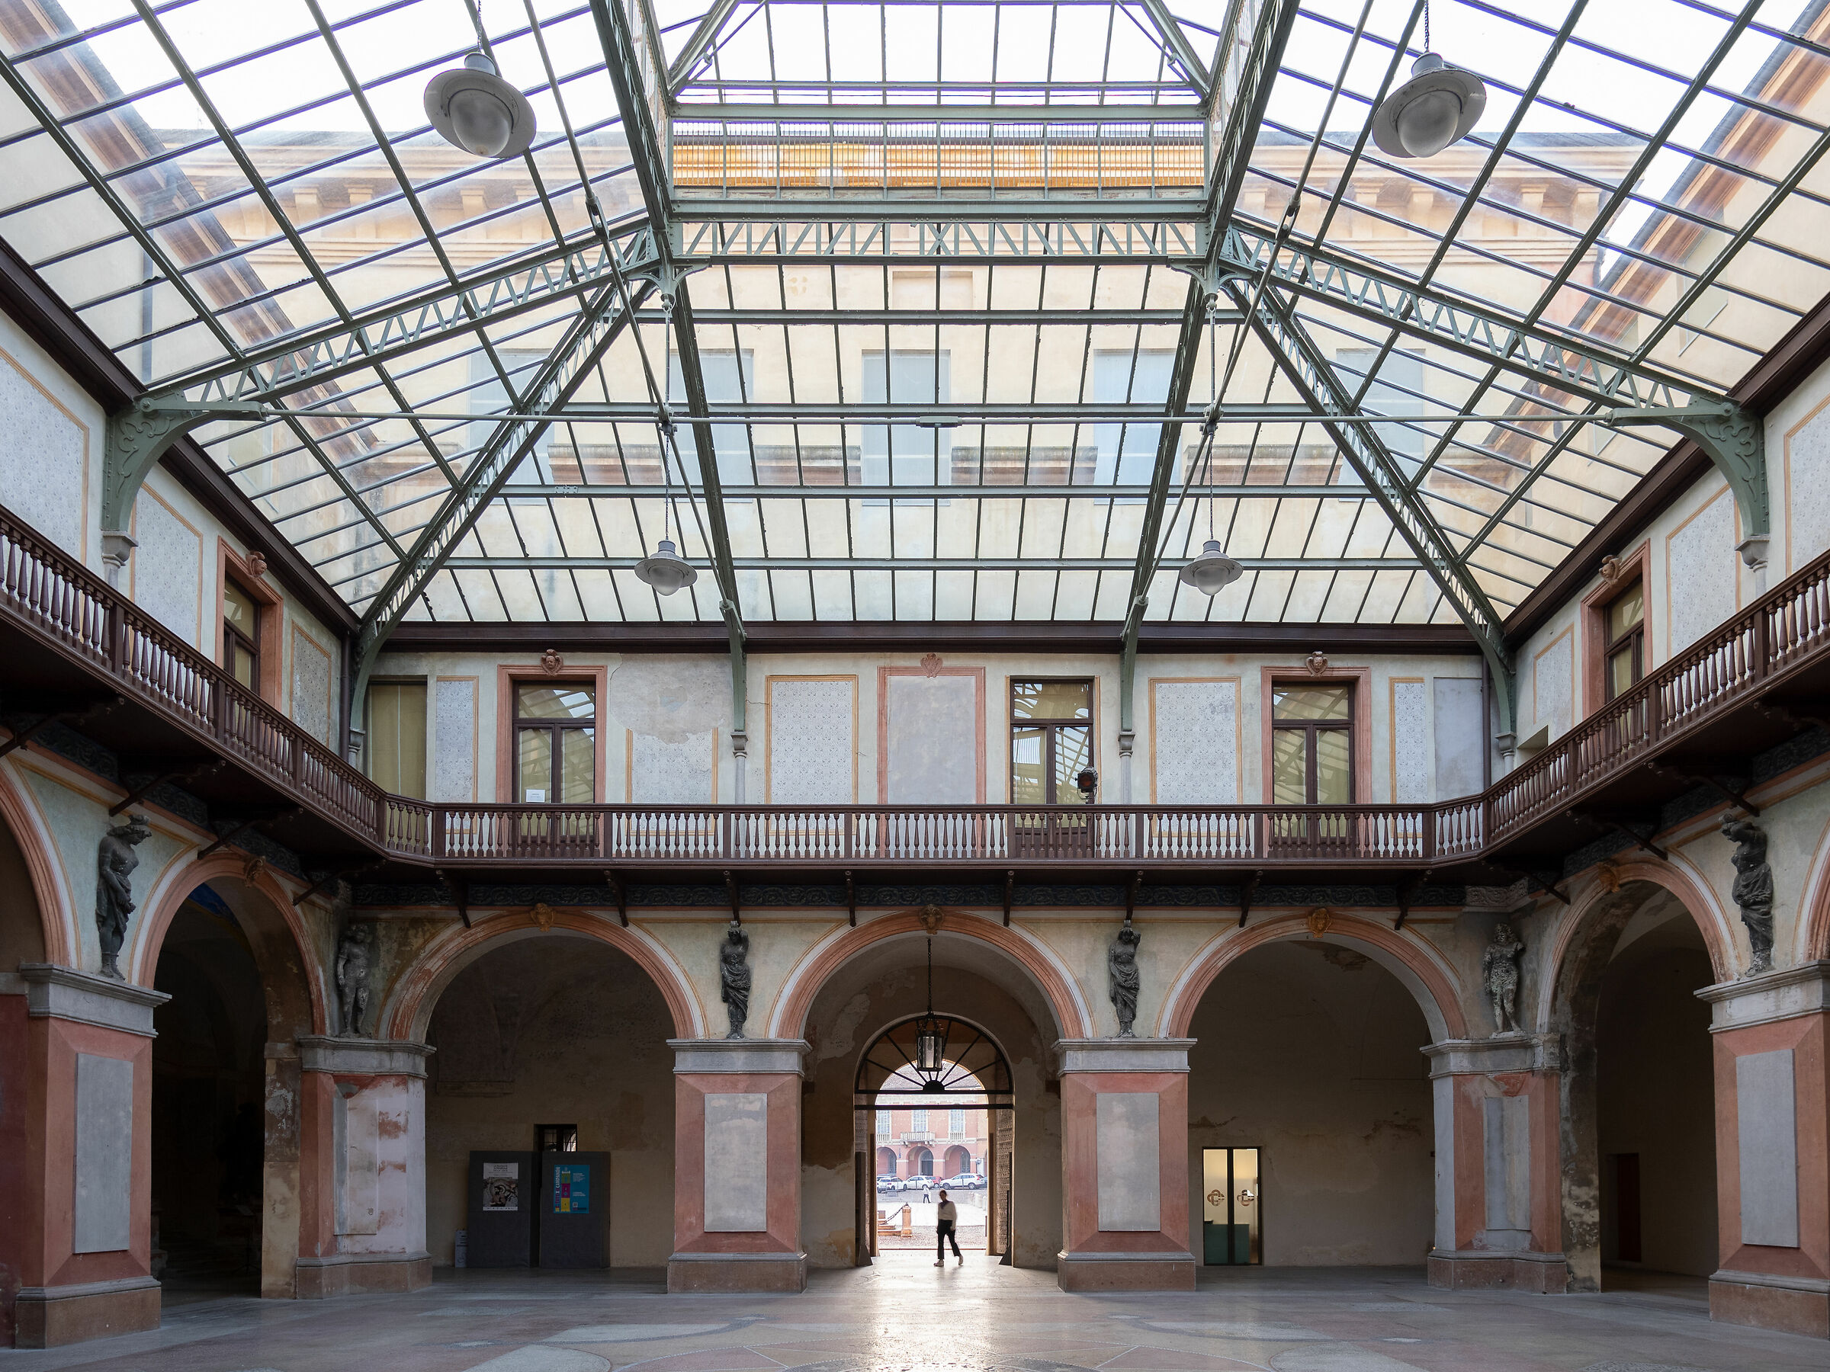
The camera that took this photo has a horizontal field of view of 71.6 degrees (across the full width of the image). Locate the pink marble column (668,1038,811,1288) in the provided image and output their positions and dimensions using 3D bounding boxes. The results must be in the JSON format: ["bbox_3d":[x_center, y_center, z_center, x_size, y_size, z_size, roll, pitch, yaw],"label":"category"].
[{"bbox_3d":[-2.950,7.970,21.400,2.300,4.150,1.200,0,-3,0],"label":"pink marble column"}]

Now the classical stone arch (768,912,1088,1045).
[{"bbox_3d":[0.230,4.655,20.400,5.100,2.150,0.600,0,-8,0],"label":"classical stone arch"}]

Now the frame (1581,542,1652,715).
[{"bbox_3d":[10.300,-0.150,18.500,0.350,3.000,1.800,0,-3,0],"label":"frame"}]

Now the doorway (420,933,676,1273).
[{"bbox_3d":[-5.907,6.769,20.400,4.100,5.450,0.650,0,-8,0],"label":"doorway"}]

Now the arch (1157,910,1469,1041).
[{"bbox_3d":[6.402,4.655,20.400,4.950,2.100,0.600,0,-8,0],"label":"arch"}]

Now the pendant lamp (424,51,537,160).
[{"bbox_3d":[-2.912,-3.888,8.500,0.700,0.560,0.700,0,-8,0],"label":"pendant lamp"}]

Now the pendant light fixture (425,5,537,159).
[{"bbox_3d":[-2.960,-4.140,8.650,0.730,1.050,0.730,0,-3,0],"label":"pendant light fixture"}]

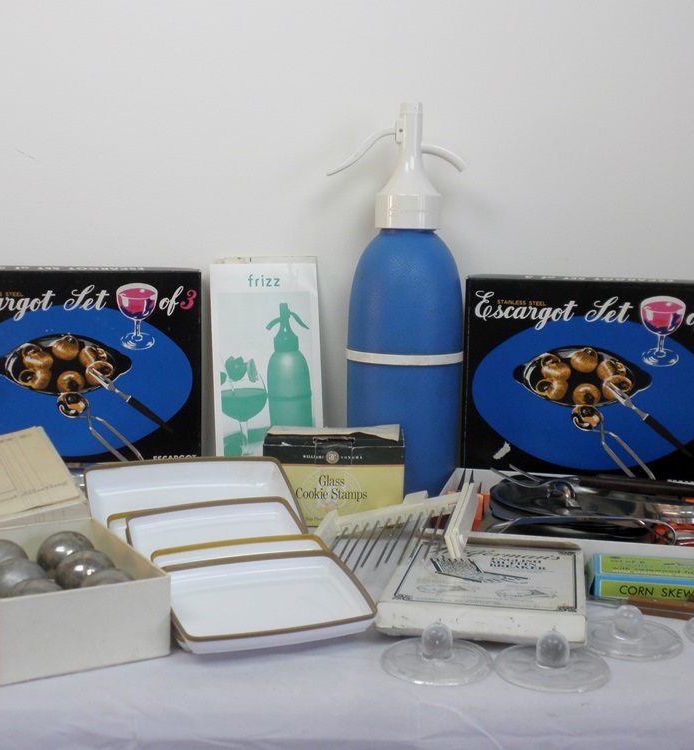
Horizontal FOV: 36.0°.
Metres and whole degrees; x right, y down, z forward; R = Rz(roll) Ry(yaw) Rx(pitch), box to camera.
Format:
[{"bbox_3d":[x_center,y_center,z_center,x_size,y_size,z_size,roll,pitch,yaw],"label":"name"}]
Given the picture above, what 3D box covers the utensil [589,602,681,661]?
[{"bbox_3d":[0.192,0.167,0.729,0.072,0.029,0.072,1,7,0],"label":"utensil"}]

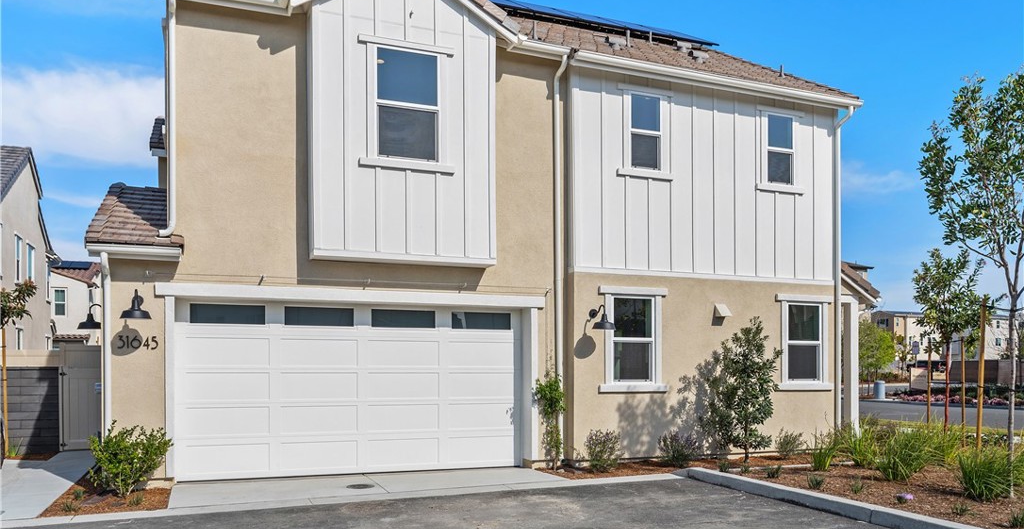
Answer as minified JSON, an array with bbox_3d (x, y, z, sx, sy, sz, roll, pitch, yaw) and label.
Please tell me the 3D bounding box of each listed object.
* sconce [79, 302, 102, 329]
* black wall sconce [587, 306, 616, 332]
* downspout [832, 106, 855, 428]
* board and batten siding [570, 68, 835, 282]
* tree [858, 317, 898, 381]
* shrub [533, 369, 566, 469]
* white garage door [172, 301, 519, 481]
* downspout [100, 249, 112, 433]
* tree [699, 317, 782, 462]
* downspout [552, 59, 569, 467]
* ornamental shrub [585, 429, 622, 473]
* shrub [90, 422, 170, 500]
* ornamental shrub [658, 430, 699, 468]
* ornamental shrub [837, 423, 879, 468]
[{"bbox_3d":[-6.079,0.774,10.431,0.500,0.370,0.340,1,-3,-20],"label":"sconce"},{"bbox_3d":[1.317,0.792,10.467,0.345,0.370,0.500,1,-3,-20],"label":"black wall sconce"},{"bbox_3d":[5.699,0.265,12.207,0.100,5.850,0.360,1,-2,-19],"label":"downspout"},{"bbox_3d":[3.270,-1.300,11.570,4.950,3.100,0.120,1,-2,-19],"label":"board and batten siding"},{"bbox_3d":[29.726,7.013,58.000,3.200,5.000,3.200,1,-3,-20],"label":"tree"},{"bbox_3d":[0.551,2.295,10.600,0.450,1.520,0.360,1,-3,-20],"label":"shrub"},{"bbox_3d":[-2.160,1.816,10.280,4.900,2.440,0.100,1,-2,-19],"label":"white garage door"},{"bbox_3d":[-5.024,1.249,8.811,0.090,2.800,0.260,1,-2,-19],"label":"downspout"},{"bbox_3d":[3.551,1.951,11.100,1.250,2.250,1.150,1,-2,-19],"label":"tree"},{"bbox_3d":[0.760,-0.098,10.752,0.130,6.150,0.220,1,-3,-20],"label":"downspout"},{"bbox_3d":[1.332,2.721,10.350,0.560,0.640,0.540,0,-1,0],"label":"ornamental shrub"},{"bbox_3d":[-4.533,2.317,8.450,0.980,0.900,0.900,1,-2,-19],"label":"shrub"},{"bbox_3d":[2.517,2.781,10.750,0.600,0.580,0.570,0,-1,0],"label":"ornamental shrub"},{"bbox_3d":[5.319,2.787,10.950,0.600,0.650,0.560,1,-3,-20],"label":"ornamental shrub"}]

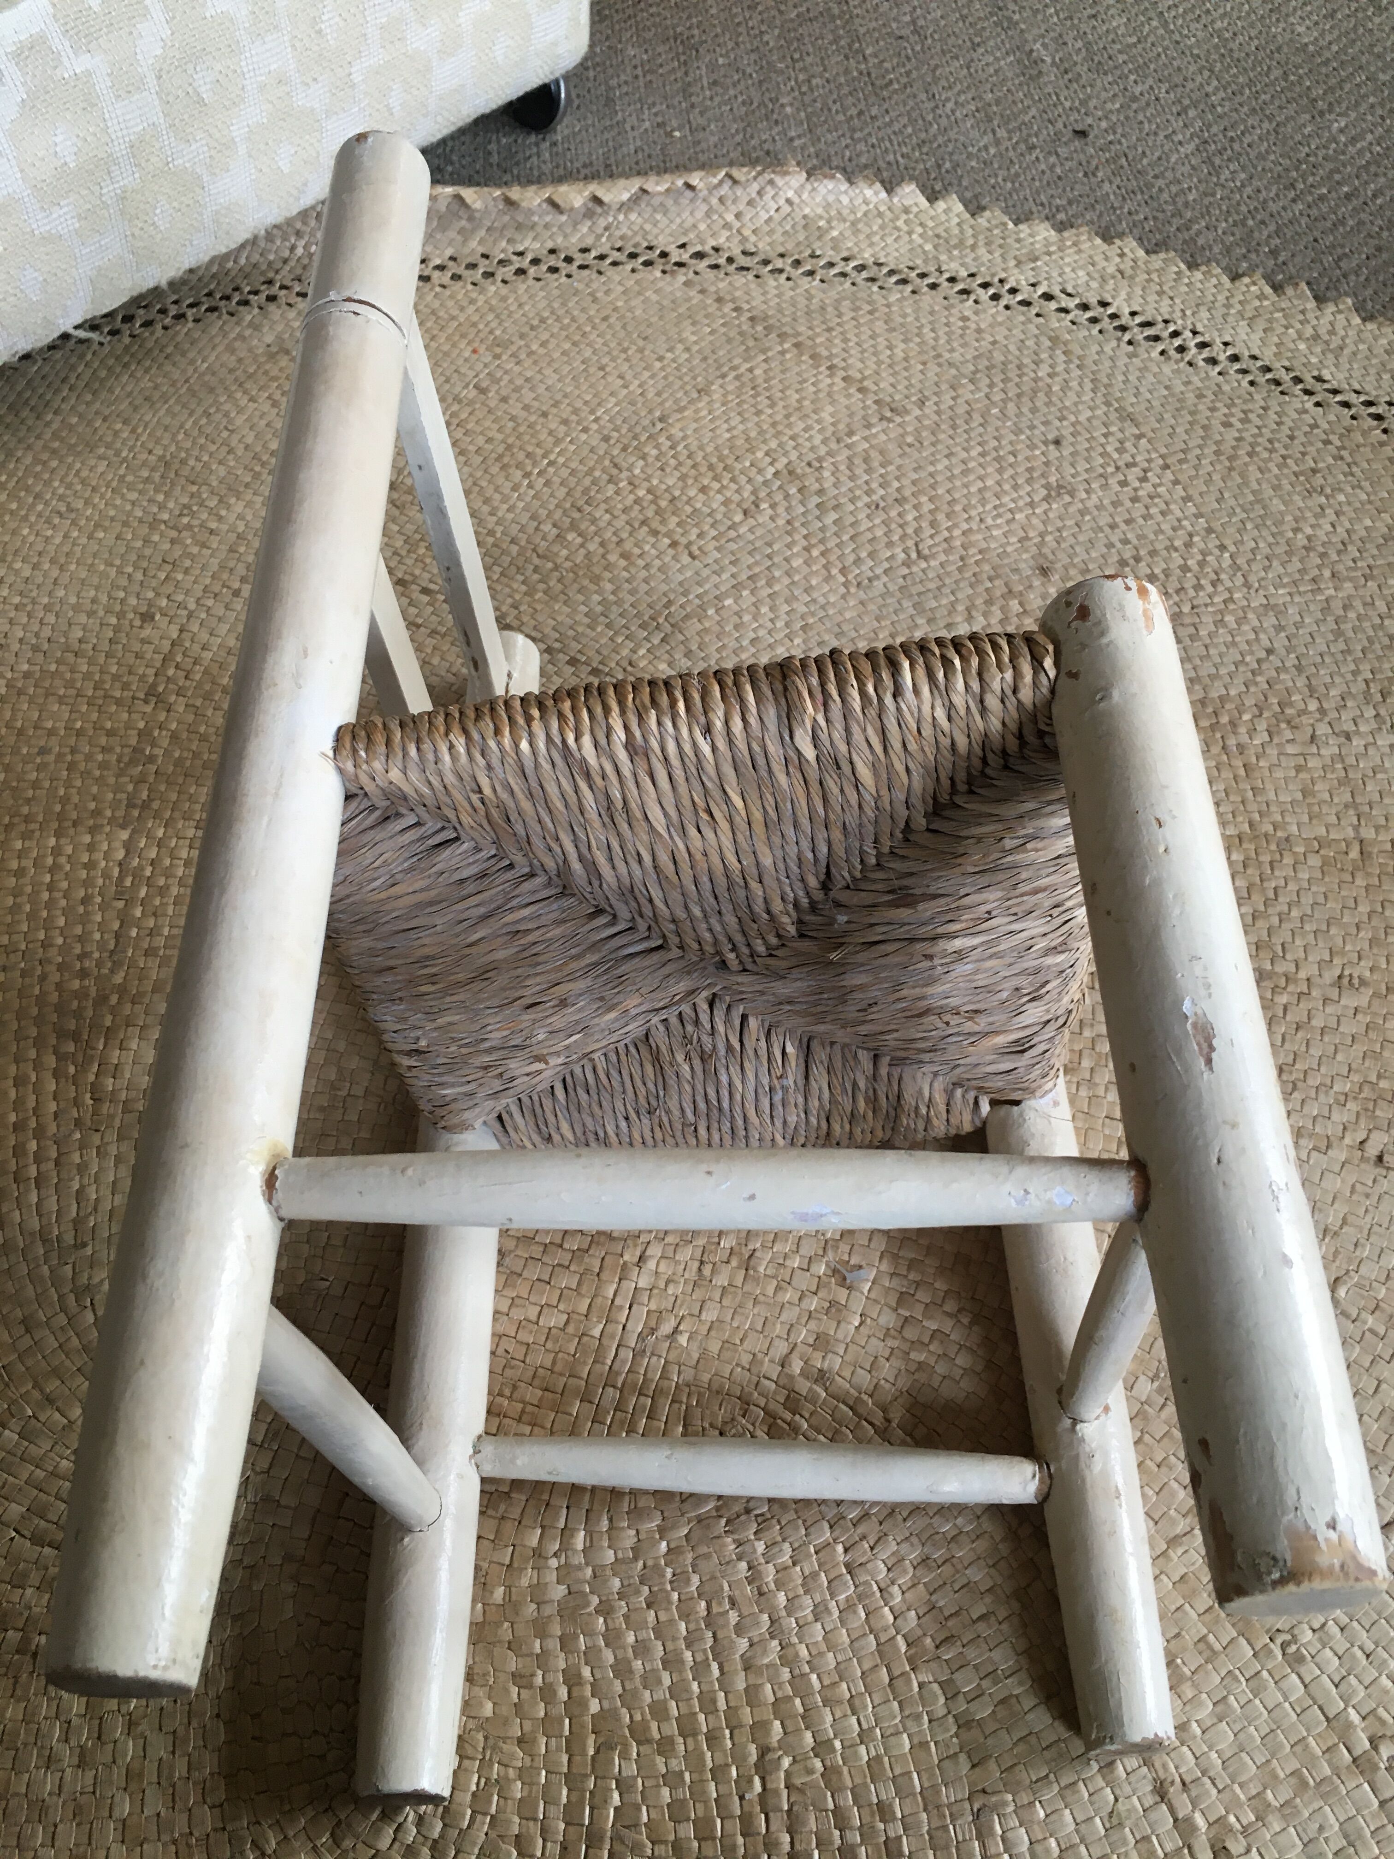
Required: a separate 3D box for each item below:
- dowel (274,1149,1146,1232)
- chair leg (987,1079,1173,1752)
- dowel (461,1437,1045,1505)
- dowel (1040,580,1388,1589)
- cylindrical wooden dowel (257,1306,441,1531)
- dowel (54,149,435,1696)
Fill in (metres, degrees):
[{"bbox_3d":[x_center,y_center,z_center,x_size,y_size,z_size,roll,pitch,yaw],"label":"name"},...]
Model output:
[{"bbox_3d":[0.000,0.065,0.389,0.218,0.021,0.021,-1,54,7],"label":"dowel"},{"bbox_3d":[0.149,0.171,0.623,0.038,0.038,0.278,-3,53,2],"label":"chair leg"},{"bbox_3d":[0.023,0.210,0.605,0.218,0.022,0.022,0,55,5],"label":"dowel"},{"bbox_3d":[0.125,0.021,0.399,0.038,0.038,0.278,-3,59,2],"label":"dowel"},{"bbox_3d":[-0.115,0.157,0.498,0.022,0.218,0.022,-5,56,3],"label":"cylindrical wooden dowel"},{"bbox_3d":[-0.128,-0.076,0.496,0.040,0.040,0.572,-2,57,3],"label":"dowel"}]

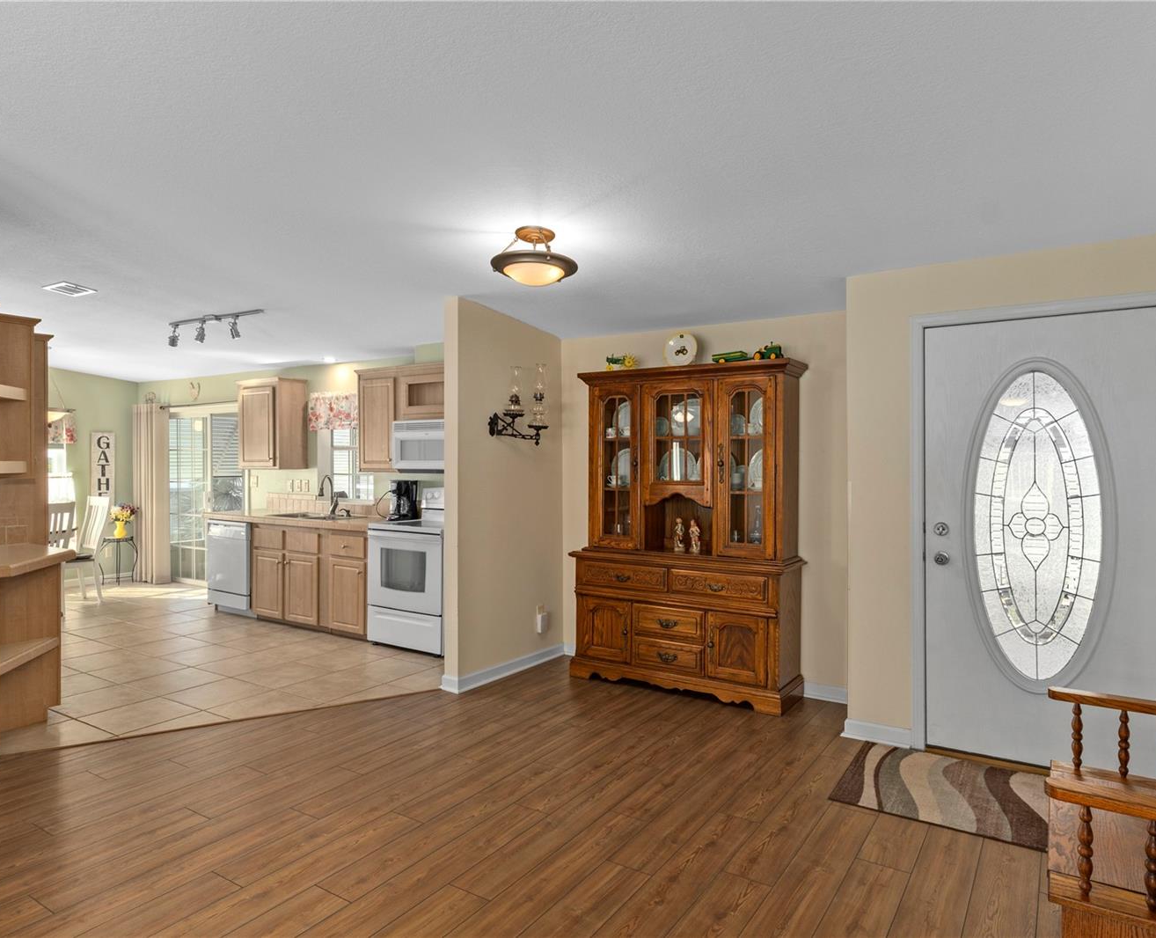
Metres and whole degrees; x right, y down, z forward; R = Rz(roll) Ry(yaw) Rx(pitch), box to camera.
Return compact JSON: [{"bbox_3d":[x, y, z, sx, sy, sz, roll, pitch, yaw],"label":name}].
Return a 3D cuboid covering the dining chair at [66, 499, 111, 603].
[{"bbox_3d":[-5.059,0.844,6.994,0.460,1.050,0.560,0,-1,33],"label":"dining chair"}]

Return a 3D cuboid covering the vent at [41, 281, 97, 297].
[{"bbox_3d":[-3.286,-1.155,4.556,0.295,0.020,0.197,0,-6,34],"label":"vent"}]

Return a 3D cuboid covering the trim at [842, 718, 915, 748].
[{"bbox_3d":[1.484,1.314,3.499,0.320,0.095,0.022,0,-1,33],"label":"trim"}]

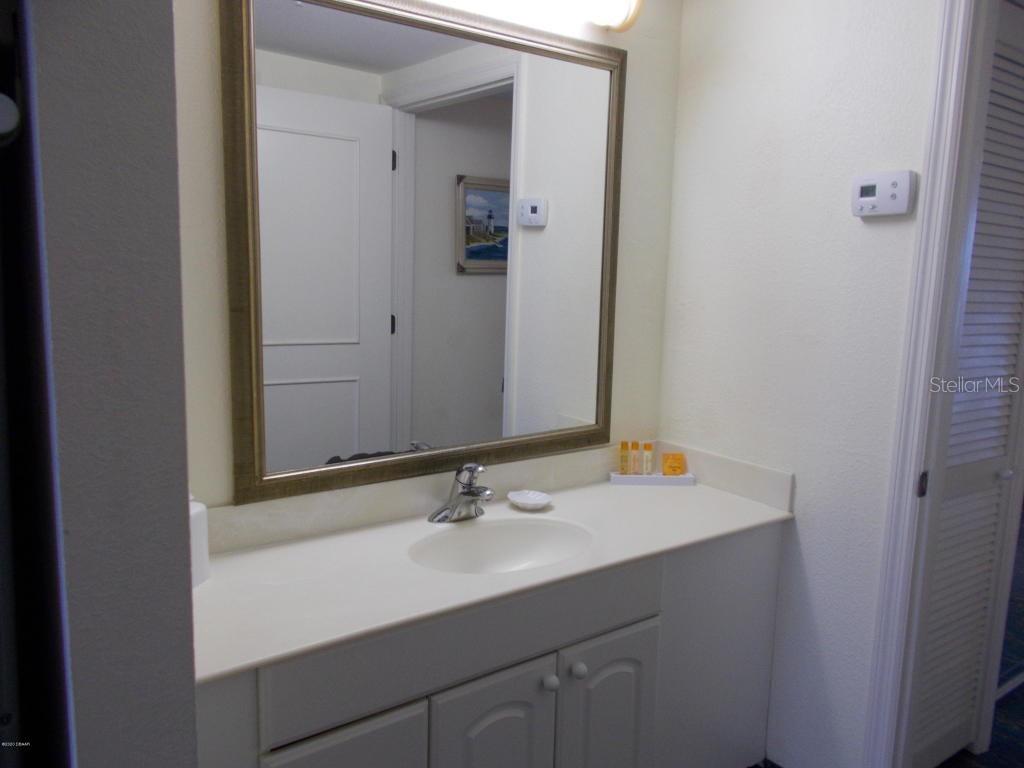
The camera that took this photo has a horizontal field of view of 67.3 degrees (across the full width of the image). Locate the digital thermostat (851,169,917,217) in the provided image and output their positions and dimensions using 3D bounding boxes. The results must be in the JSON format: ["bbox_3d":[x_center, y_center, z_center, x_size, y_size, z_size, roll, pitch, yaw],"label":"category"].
[{"bbox_3d":[0.898,-0.455,1.856,0.033,0.097,0.138,-5,10,-36],"label":"digital thermostat"}]

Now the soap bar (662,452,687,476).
[{"bbox_3d":[0.506,0.250,2.403,0.071,0.072,0.022,1,2,0],"label":"soap bar"}]

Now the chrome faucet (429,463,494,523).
[{"bbox_3d":[-0.105,0.281,1.960,0.160,0.160,0.185,-5,10,-36],"label":"chrome faucet"}]

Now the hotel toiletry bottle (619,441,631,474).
[{"bbox_3d":[0.349,0.230,2.384,0.029,0.103,0.028,1,8,0],"label":"hotel toiletry bottle"}]

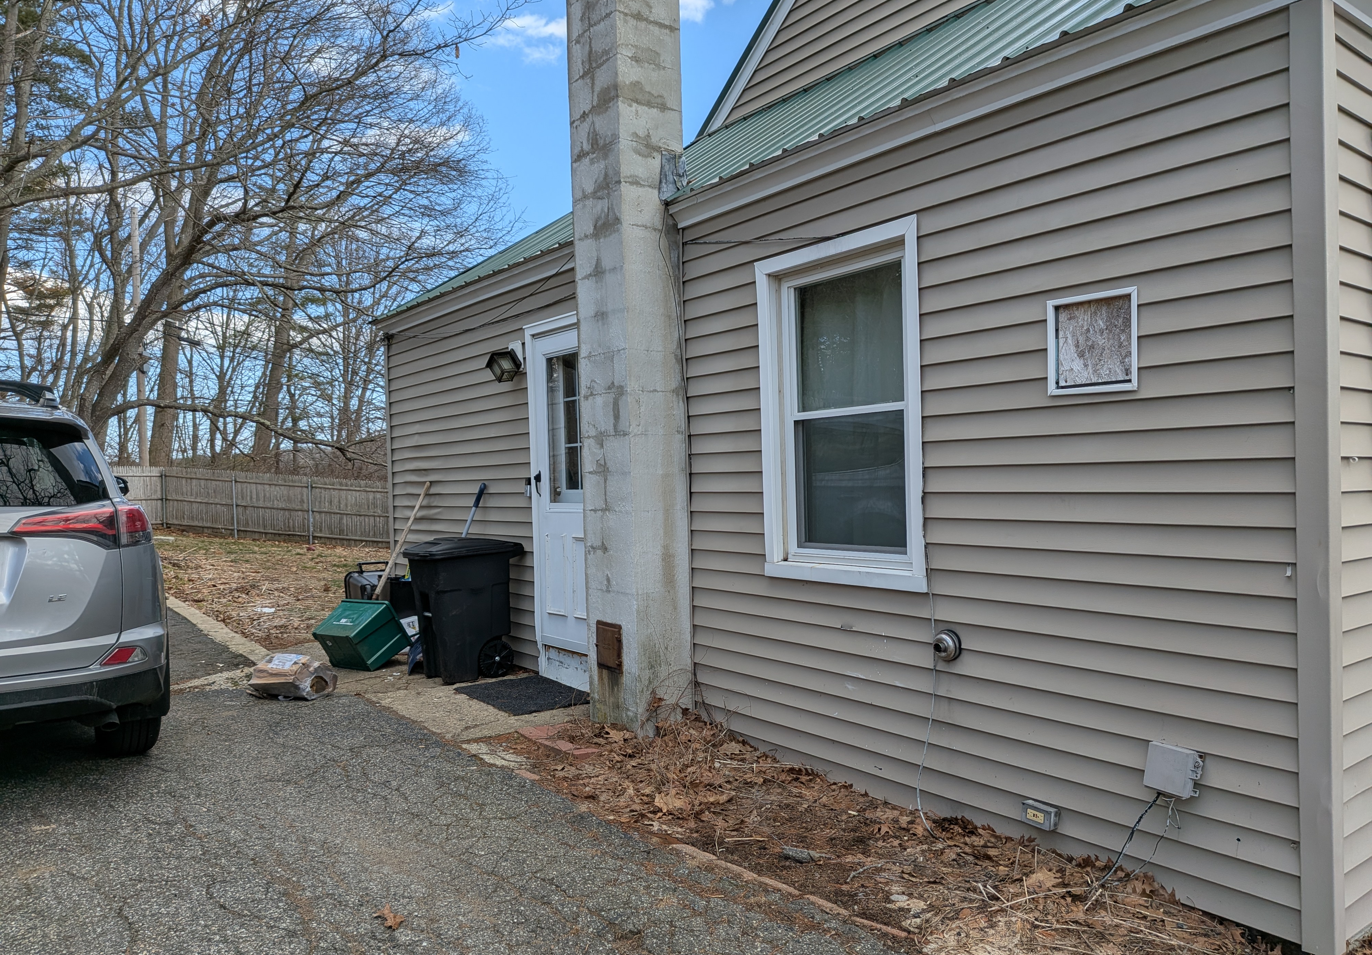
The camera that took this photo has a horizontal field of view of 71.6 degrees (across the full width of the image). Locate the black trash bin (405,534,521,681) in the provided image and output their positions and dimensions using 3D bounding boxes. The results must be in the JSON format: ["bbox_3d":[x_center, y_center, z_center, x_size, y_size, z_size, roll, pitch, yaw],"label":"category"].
[{"bbox_3d":[-1.502,0.878,6.484,0.680,0.930,0.570,-2,1,-30],"label":"black trash bin"}]

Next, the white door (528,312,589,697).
[{"bbox_3d":[-0.706,0.183,5.969,0.090,2.290,1.020,-3,1,-37],"label":"white door"}]

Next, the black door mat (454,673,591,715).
[{"bbox_3d":[-0.967,1.332,5.871,0.590,0.012,0.880,-2,1,-33],"label":"black door mat"}]

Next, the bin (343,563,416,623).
[{"bbox_3d":[-2.289,1.011,7.367,0.550,0.680,0.500,-3,1,-37],"label":"bin"}]

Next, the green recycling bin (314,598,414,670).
[{"bbox_3d":[-2.334,1.140,6.806,0.515,0.371,0.345,-3,30,35],"label":"green recycling bin"}]

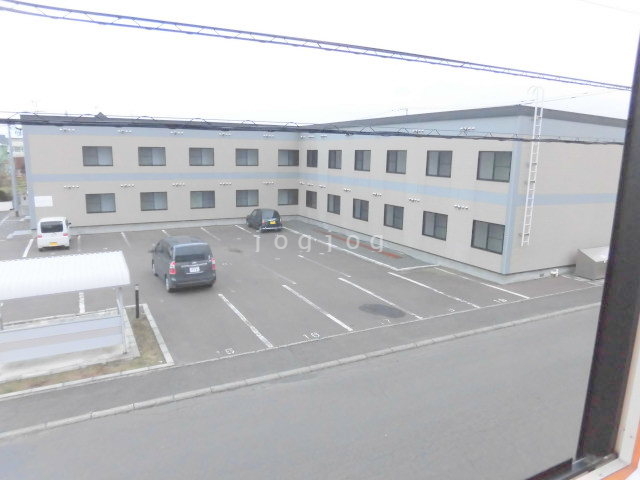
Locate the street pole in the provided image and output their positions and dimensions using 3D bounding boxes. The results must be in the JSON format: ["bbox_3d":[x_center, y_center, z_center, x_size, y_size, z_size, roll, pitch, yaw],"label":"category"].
[{"bbox_3d":[-23.579,-5.344,34.096,0.280,7.100,0.280,-5,12,-28],"label":"street pole"}]

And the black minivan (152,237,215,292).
[{"bbox_3d":[-5.657,0.733,18.079,1.710,1.840,4.550,-5,12,-28],"label":"black minivan"}]

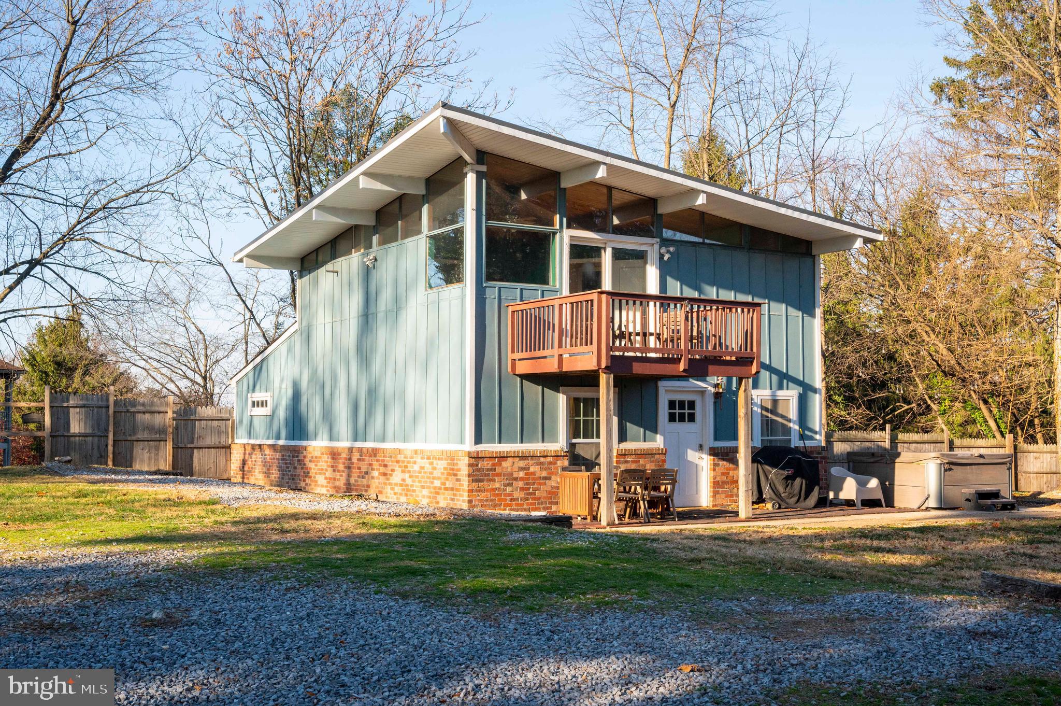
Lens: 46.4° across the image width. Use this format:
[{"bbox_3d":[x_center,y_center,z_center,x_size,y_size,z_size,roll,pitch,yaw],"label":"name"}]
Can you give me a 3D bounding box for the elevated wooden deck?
[{"bbox_3d":[1.616,-0.205,19.346,3.120,1.170,2.520,2,-4,-31],"label":"elevated wooden deck"}]

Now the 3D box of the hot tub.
[{"bbox_3d":[7.438,2.318,22.989,2.100,0.930,2.060,2,-4,-33],"label":"hot tub"}]

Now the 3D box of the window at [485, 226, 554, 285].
[{"bbox_3d":[-0.153,-1.556,19.826,1.340,1.000,0.100,2,-4,-31],"label":"window"}]

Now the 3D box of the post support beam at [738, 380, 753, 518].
[{"bbox_3d":[3.283,1.447,18.891,0.140,2.160,0.140,2,-4,-31],"label":"post support beam"}]

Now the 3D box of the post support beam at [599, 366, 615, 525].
[{"bbox_3d":[1.085,1.370,17.551,0.140,2.160,0.140,2,-4,-31],"label":"post support beam"}]

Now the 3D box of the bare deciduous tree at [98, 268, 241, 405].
[{"bbox_3d":[-10.300,0.400,35.500,4.300,5.700,4.200,1,-4,-14],"label":"bare deciduous tree"}]

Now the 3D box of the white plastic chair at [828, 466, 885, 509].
[{"bbox_3d":[5.685,2.329,21.540,0.760,0.710,0.670,2,-4,-33],"label":"white plastic chair"}]

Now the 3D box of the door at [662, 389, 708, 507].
[{"bbox_3d":[2.661,1.672,21.444,0.920,2.050,0.080,2,-4,-31],"label":"door"}]

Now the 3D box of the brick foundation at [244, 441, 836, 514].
[{"bbox_3d":[-0.737,2.412,25.975,7.550,1.020,11.500,2,-4,-31],"label":"brick foundation"}]

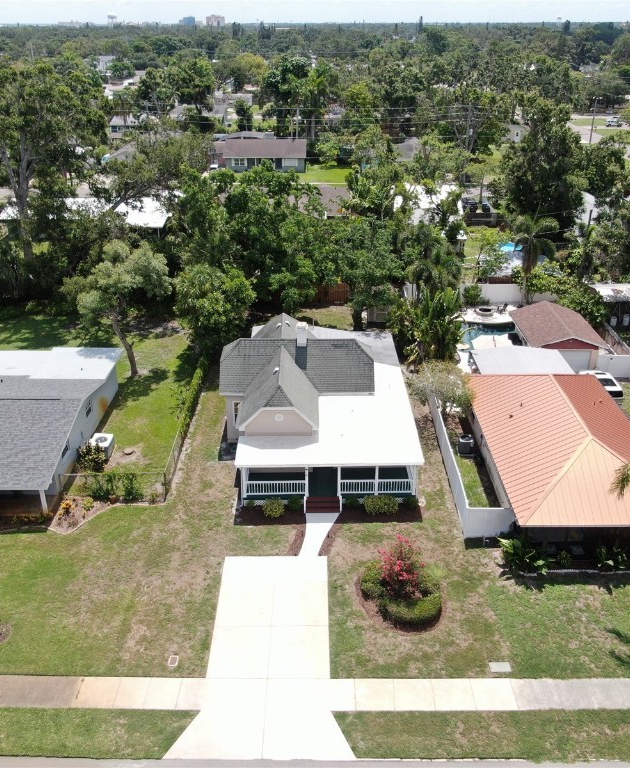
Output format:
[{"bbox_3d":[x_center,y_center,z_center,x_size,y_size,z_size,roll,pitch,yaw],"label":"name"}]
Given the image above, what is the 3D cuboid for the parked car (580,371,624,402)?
[{"bbox_3d":[19.701,0.158,49.582,1.900,1.700,4.700,0,27,0],"label":"parked car"}]

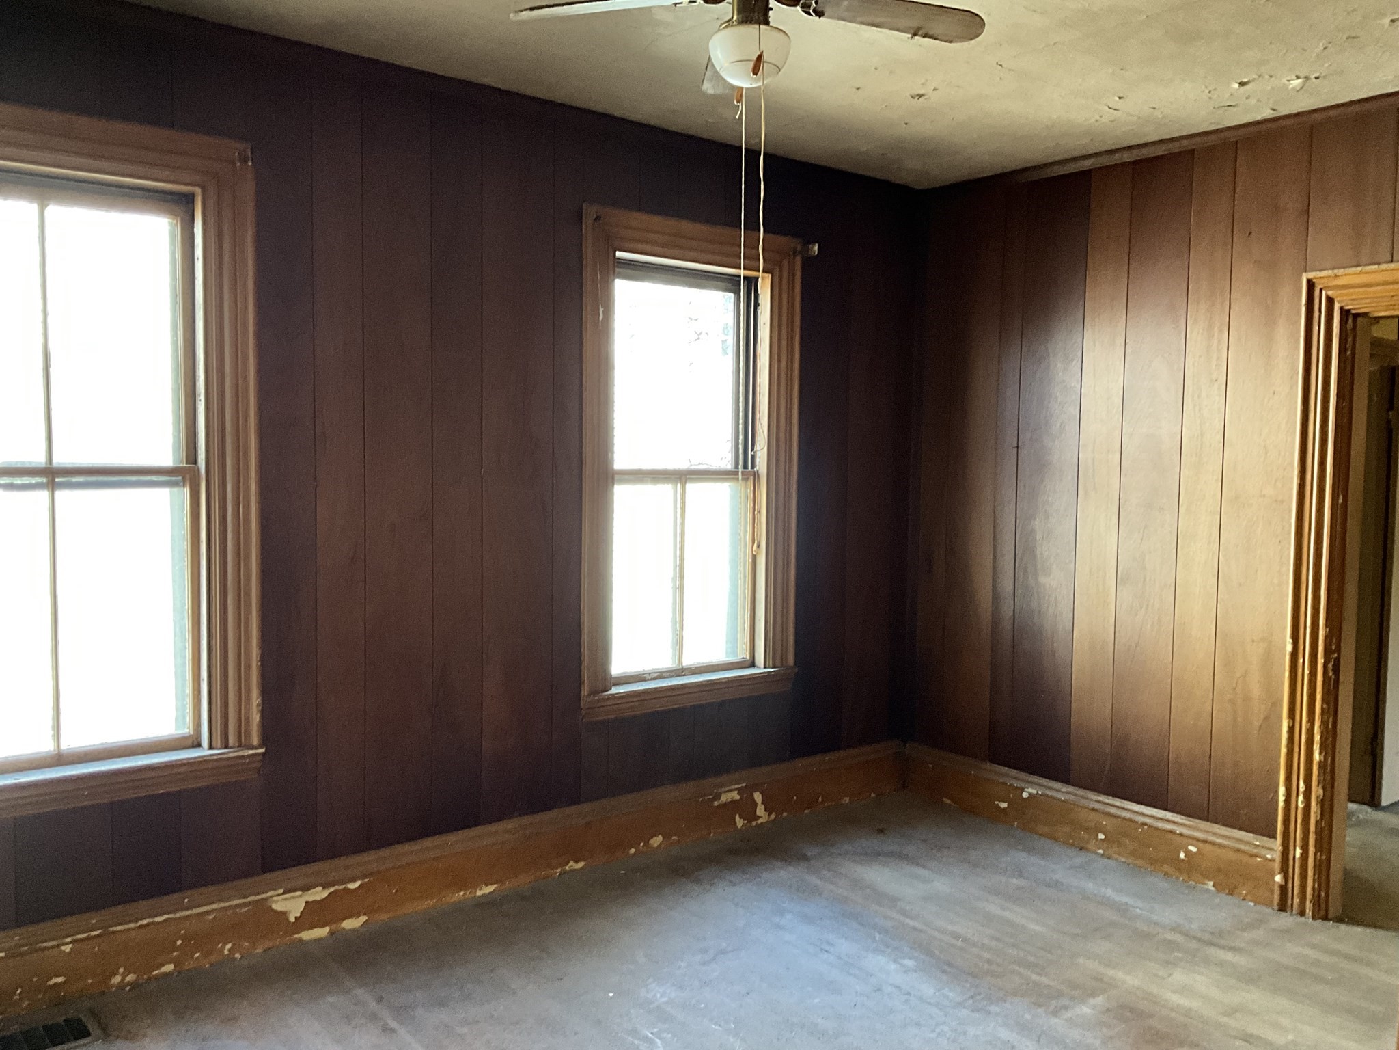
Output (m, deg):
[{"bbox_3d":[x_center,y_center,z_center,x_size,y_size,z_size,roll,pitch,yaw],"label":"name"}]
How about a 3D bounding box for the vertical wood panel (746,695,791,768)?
[{"bbox_3d":[0.287,0.837,4.786,0.241,0.278,0.020,-2,5,-39],"label":"vertical wood panel"}]

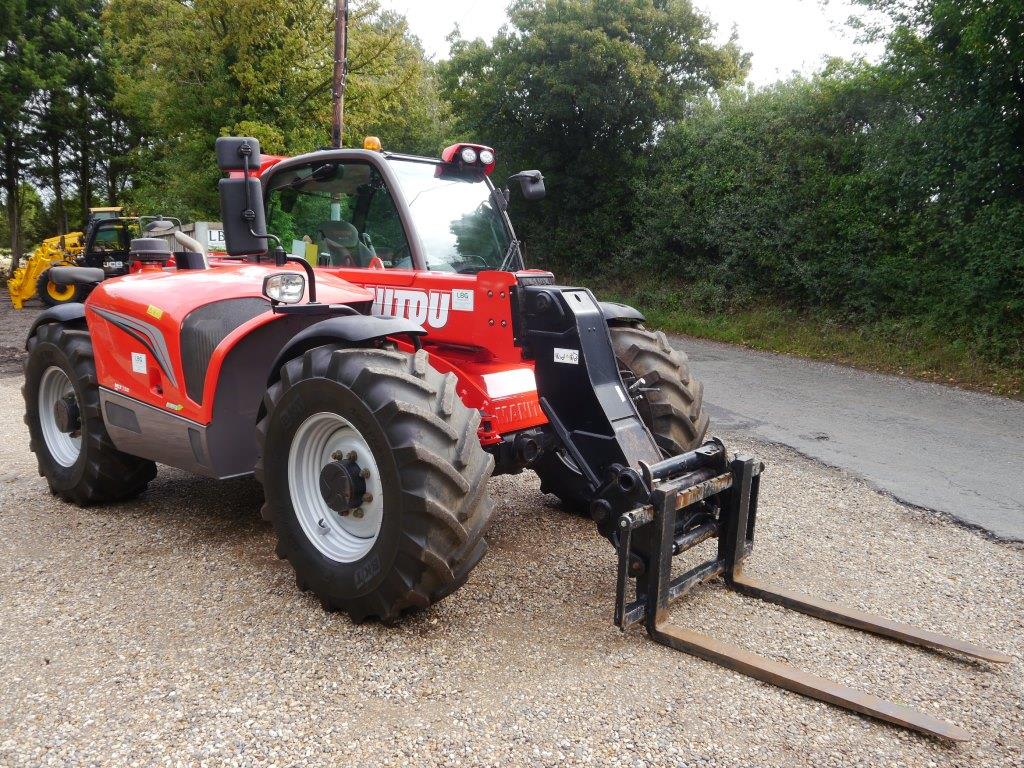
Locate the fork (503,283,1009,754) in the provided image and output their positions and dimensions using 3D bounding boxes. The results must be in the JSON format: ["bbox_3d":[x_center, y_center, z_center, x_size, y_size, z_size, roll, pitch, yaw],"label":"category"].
[{"bbox_3d":[1.010,0.299,3.610,2.080,1.430,1.250,6,11,39],"label":"fork"}]

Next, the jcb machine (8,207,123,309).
[{"bbox_3d":[-10.950,-3.270,22.400,4.700,2.550,2.300,-6,10,-33],"label":"jcb machine"}]

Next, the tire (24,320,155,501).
[{"bbox_3d":[-2.807,0.168,5.530,1.220,1.210,0.460,6,11,39],"label":"tire"}]

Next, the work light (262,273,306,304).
[{"bbox_3d":[-1.062,-0.445,3.857,0.100,0.150,0.190,6,11,39],"label":"work light"}]

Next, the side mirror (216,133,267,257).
[{"bbox_3d":[-1.235,-0.856,3.783,0.215,0.540,0.100,-4,9,-22],"label":"side mirror"}]

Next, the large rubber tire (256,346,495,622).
[{"bbox_3d":[-0.643,0.407,3.738,1.220,1.210,0.460,6,11,39],"label":"large rubber tire"}]

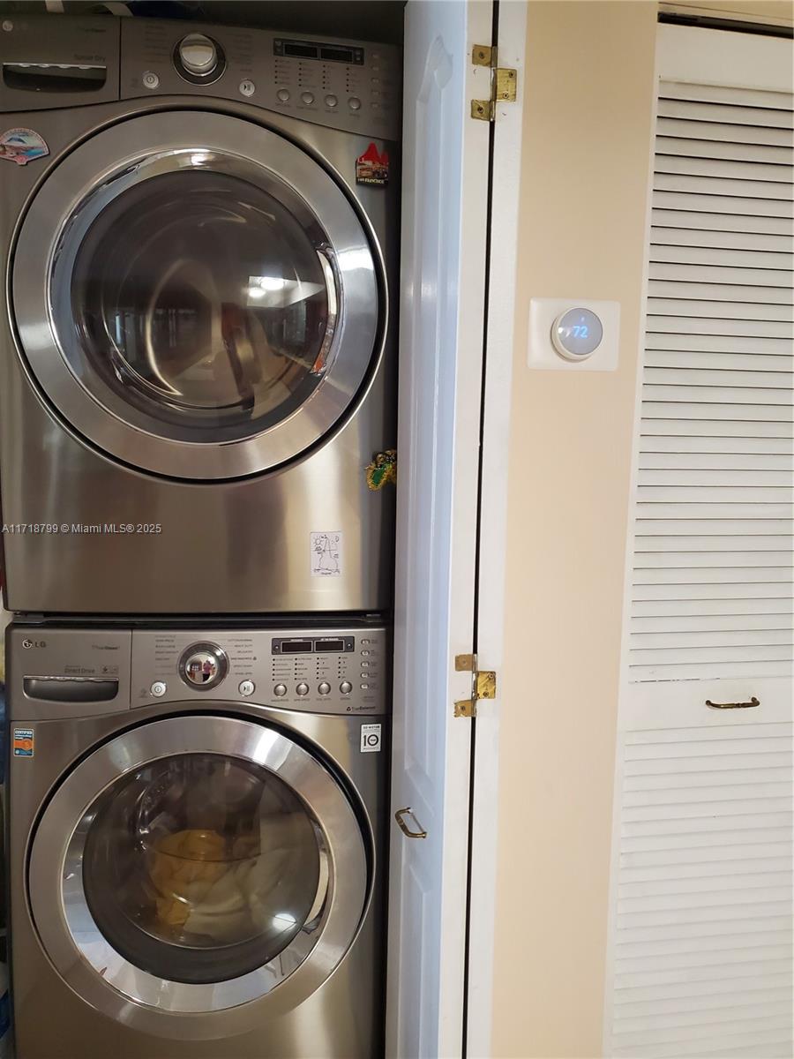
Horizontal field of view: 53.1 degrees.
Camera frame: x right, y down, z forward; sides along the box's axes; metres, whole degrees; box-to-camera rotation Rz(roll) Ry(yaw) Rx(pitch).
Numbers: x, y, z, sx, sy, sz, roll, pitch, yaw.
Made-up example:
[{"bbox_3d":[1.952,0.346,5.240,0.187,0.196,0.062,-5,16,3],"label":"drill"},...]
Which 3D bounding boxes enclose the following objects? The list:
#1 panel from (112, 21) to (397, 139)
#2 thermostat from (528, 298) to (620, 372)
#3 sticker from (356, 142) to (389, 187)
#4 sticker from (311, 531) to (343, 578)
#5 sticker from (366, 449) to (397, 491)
[{"bbox_3d":[-0.208,-0.729,1.286,0.462,0.160,0.062,0,7,-7],"label":"panel"},{"bbox_3d":[0.286,-0.309,1.260,0.149,0.110,0.032,0,7,-10],"label":"thermostat"},{"bbox_3d":[-0.041,-0.606,1.319,0.056,0.069,0.007,-1,7,-13],"label":"sticker"},{"bbox_3d":[-0.122,0.043,1.381,0.054,0.081,0.004,0,7,-10],"label":"sticker"},{"bbox_3d":[-0.024,-0.103,1.384,0.058,0.072,0.013,-1,7,-14],"label":"sticker"}]

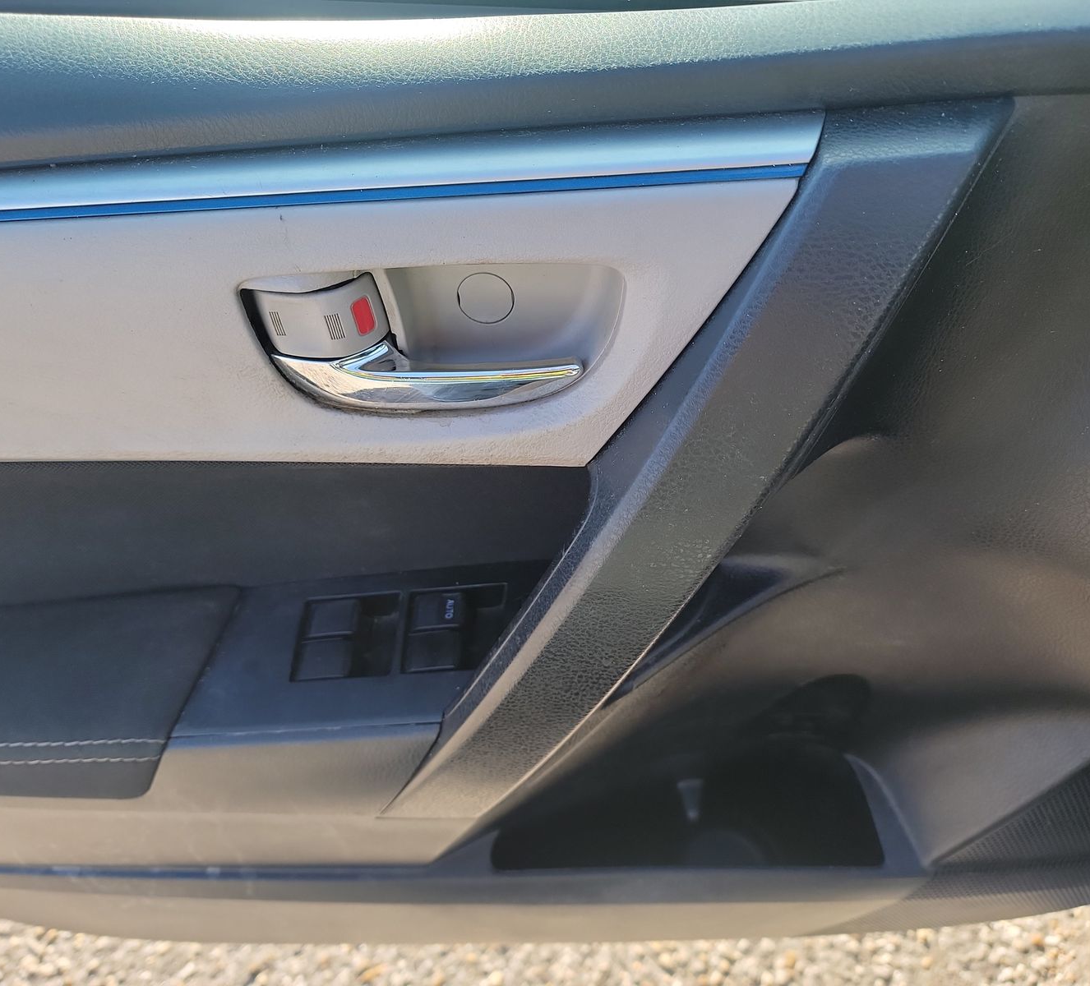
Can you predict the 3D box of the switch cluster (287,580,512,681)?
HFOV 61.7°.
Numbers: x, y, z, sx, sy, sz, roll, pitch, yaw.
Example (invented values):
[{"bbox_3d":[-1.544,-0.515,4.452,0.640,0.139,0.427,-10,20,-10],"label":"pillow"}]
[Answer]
[{"bbox_3d":[-0.065,0.062,0.415,0.095,0.016,0.045,-1,45,0],"label":"switch cluster"}]

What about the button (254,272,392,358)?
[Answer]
[{"bbox_3d":[-0.095,-0.075,0.388,0.052,0.032,0.018,-1,45,0],"label":"button"}]

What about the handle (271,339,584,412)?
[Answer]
[{"bbox_3d":[-0.049,-0.049,0.384,0.128,0.023,0.022,-1,45,0],"label":"handle"}]

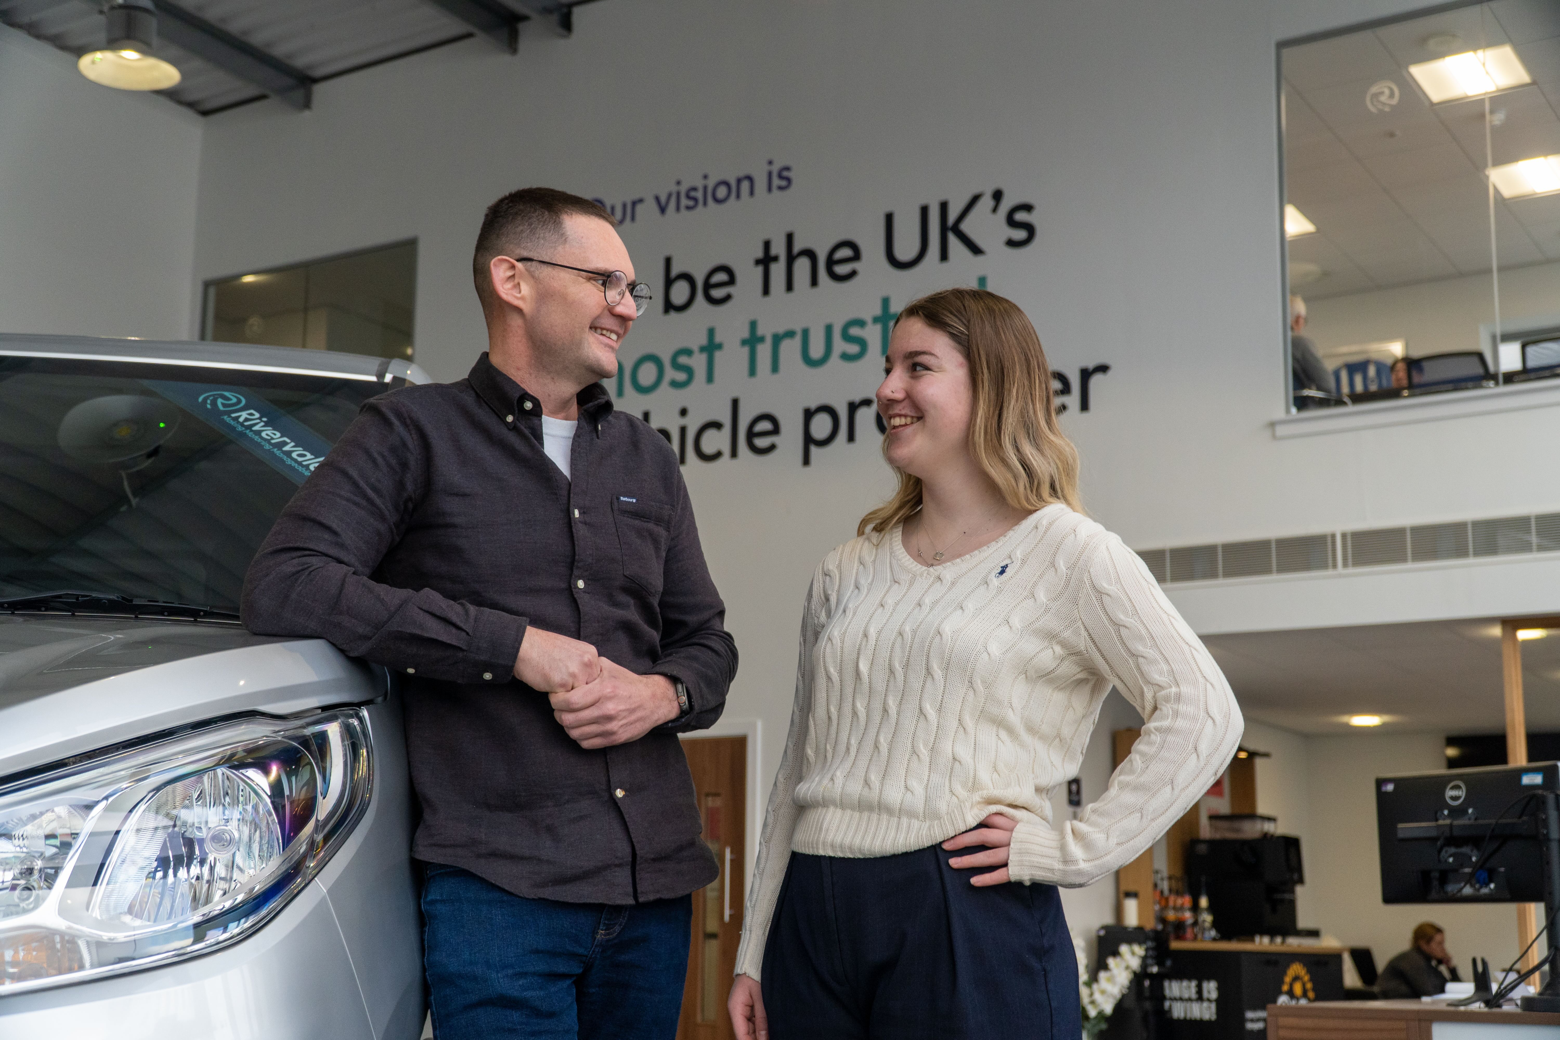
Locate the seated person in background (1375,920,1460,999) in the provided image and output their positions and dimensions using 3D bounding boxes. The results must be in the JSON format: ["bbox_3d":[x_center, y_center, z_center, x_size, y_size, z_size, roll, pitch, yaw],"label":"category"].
[{"bbox_3d":[3.900,2.970,10.850,0.760,1.150,0.520,-6,-14,30],"label":"seated person in background"}]

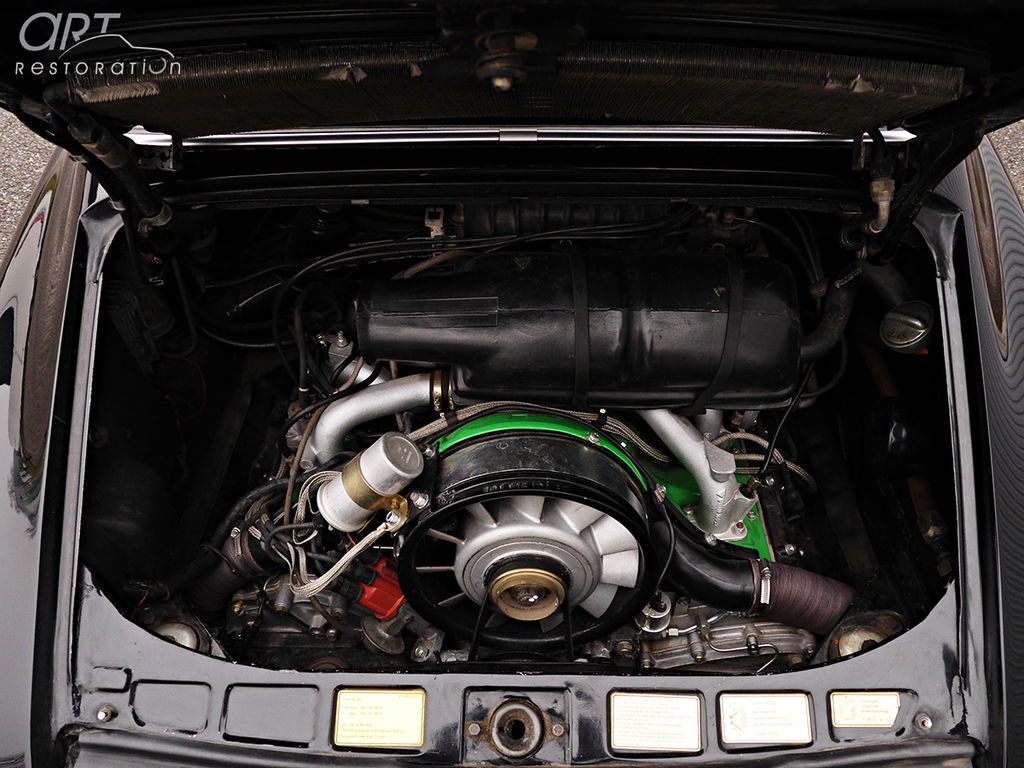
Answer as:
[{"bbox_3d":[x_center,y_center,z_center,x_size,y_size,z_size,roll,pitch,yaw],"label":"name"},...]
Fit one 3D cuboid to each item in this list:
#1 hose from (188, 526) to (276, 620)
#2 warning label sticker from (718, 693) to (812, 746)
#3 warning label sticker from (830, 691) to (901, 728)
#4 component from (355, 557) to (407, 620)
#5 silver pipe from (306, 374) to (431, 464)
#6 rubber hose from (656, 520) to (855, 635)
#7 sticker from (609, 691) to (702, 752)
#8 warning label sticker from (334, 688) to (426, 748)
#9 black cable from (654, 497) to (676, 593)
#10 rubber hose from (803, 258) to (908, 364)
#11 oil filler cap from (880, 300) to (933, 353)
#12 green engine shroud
[{"bbox_3d":[-0.333,0.225,0.986,0.095,0.110,0.090,0,39,0],"label":"hose"},{"bbox_3d":[0.248,0.327,0.810,0.086,0.002,0.045,0,75,0],"label":"warning label sticker"},{"bbox_3d":[0.348,0.320,0.812,0.067,0.002,0.032,0,75,0],"label":"warning label sticker"},{"bbox_3d":[-0.150,0.237,0.955,0.062,0.068,0.062,0,39,0],"label":"component"},{"bbox_3d":[-0.178,0.048,1.013,0.165,0.140,0.100,0,39,0],"label":"silver pipe"},{"bbox_3d":[0.288,0.223,0.981,0.235,0.145,0.115,0,39,0],"label":"rubber hose"},{"bbox_3d":[0.141,0.331,0.810,0.087,0.002,0.051,0,75,0],"label":"sticker"},{"bbox_3d":[-0.129,0.327,0.811,0.086,0.002,0.051,0,75,0],"label":"warning label sticker"},{"bbox_3d":[0.173,0.180,0.933,0.027,0.100,0.060,0,39,0],"label":"black cable"},{"bbox_3d":[0.420,-0.093,1.032,0.135,0.100,0.105,0,39,0],"label":"rubber hose"},{"bbox_3d":[0.476,-0.068,1.000,0.064,0.030,0.064,-34,26,25],"label":"oil filler cap"},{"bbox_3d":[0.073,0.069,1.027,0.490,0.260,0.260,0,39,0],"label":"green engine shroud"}]

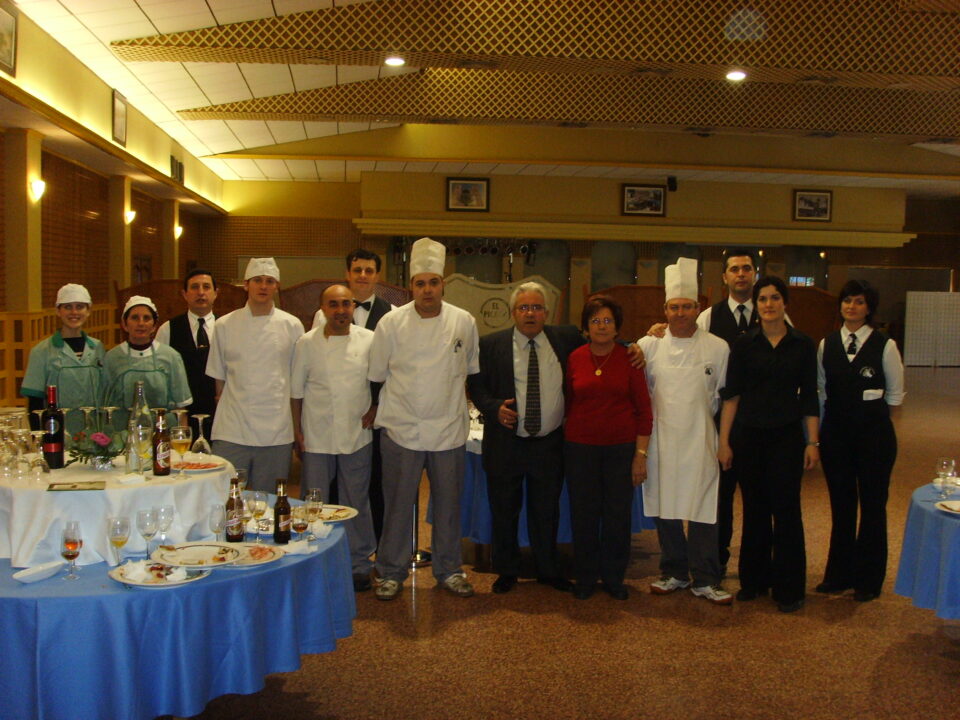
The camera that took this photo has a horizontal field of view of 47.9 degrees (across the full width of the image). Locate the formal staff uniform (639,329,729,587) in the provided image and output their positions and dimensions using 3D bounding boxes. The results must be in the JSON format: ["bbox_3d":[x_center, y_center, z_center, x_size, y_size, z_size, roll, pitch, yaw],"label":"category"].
[{"bbox_3d":[1.063,0.514,5.623,0.490,1.354,0.300,2,5,6],"label":"formal staff uniform"}]

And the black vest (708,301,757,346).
[{"bbox_3d":[1.499,-0.066,6.200,0.430,0.600,0.270,2,4,9],"label":"black vest"}]

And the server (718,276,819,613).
[{"bbox_3d":[1.525,0.423,5.735,0.530,1.735,0.360,2,4,13],"label":"server"}]

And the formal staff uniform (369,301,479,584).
[{"bbox_3d":[-0.298,0.433,5.824,0.570,1.505,0.350,1,4,-3],"label":"formal staff uniform"}]

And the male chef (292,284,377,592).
[{"bbox_3d":[-0.772,0.410,5.886,0.470,1.650,0.340,1,4,-5],"label":"male chef"}]

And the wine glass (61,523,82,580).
[{"bbox_3d":[-1.284,0.606,3.395,0.066,0.160,0.066,0,4,-21],"label":"wine glass"}]

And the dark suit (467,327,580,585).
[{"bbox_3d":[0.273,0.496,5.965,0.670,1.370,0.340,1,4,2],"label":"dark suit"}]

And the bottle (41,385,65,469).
[{"bbox_3d":[-1.539,0.239,3.898,0.076,0.297,0.076,1,4,0],"label":"bottle"}]

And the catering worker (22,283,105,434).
[{"bbox_3d":[-2.112,0.420,5.502,0.460,1.606,0.300,0,4,-19],"label":"catering worker"}]

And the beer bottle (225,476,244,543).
[{"bbox_3d":[-0.827,0.505,3.645,0.061,0.216,0.061,0,5,-10],"label":"beer bottle"}]

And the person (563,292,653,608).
[{"bbox_3d":[0.667,0.454,5.619,0.470,1.555,0.310,2,5,12],"label":"person"}]

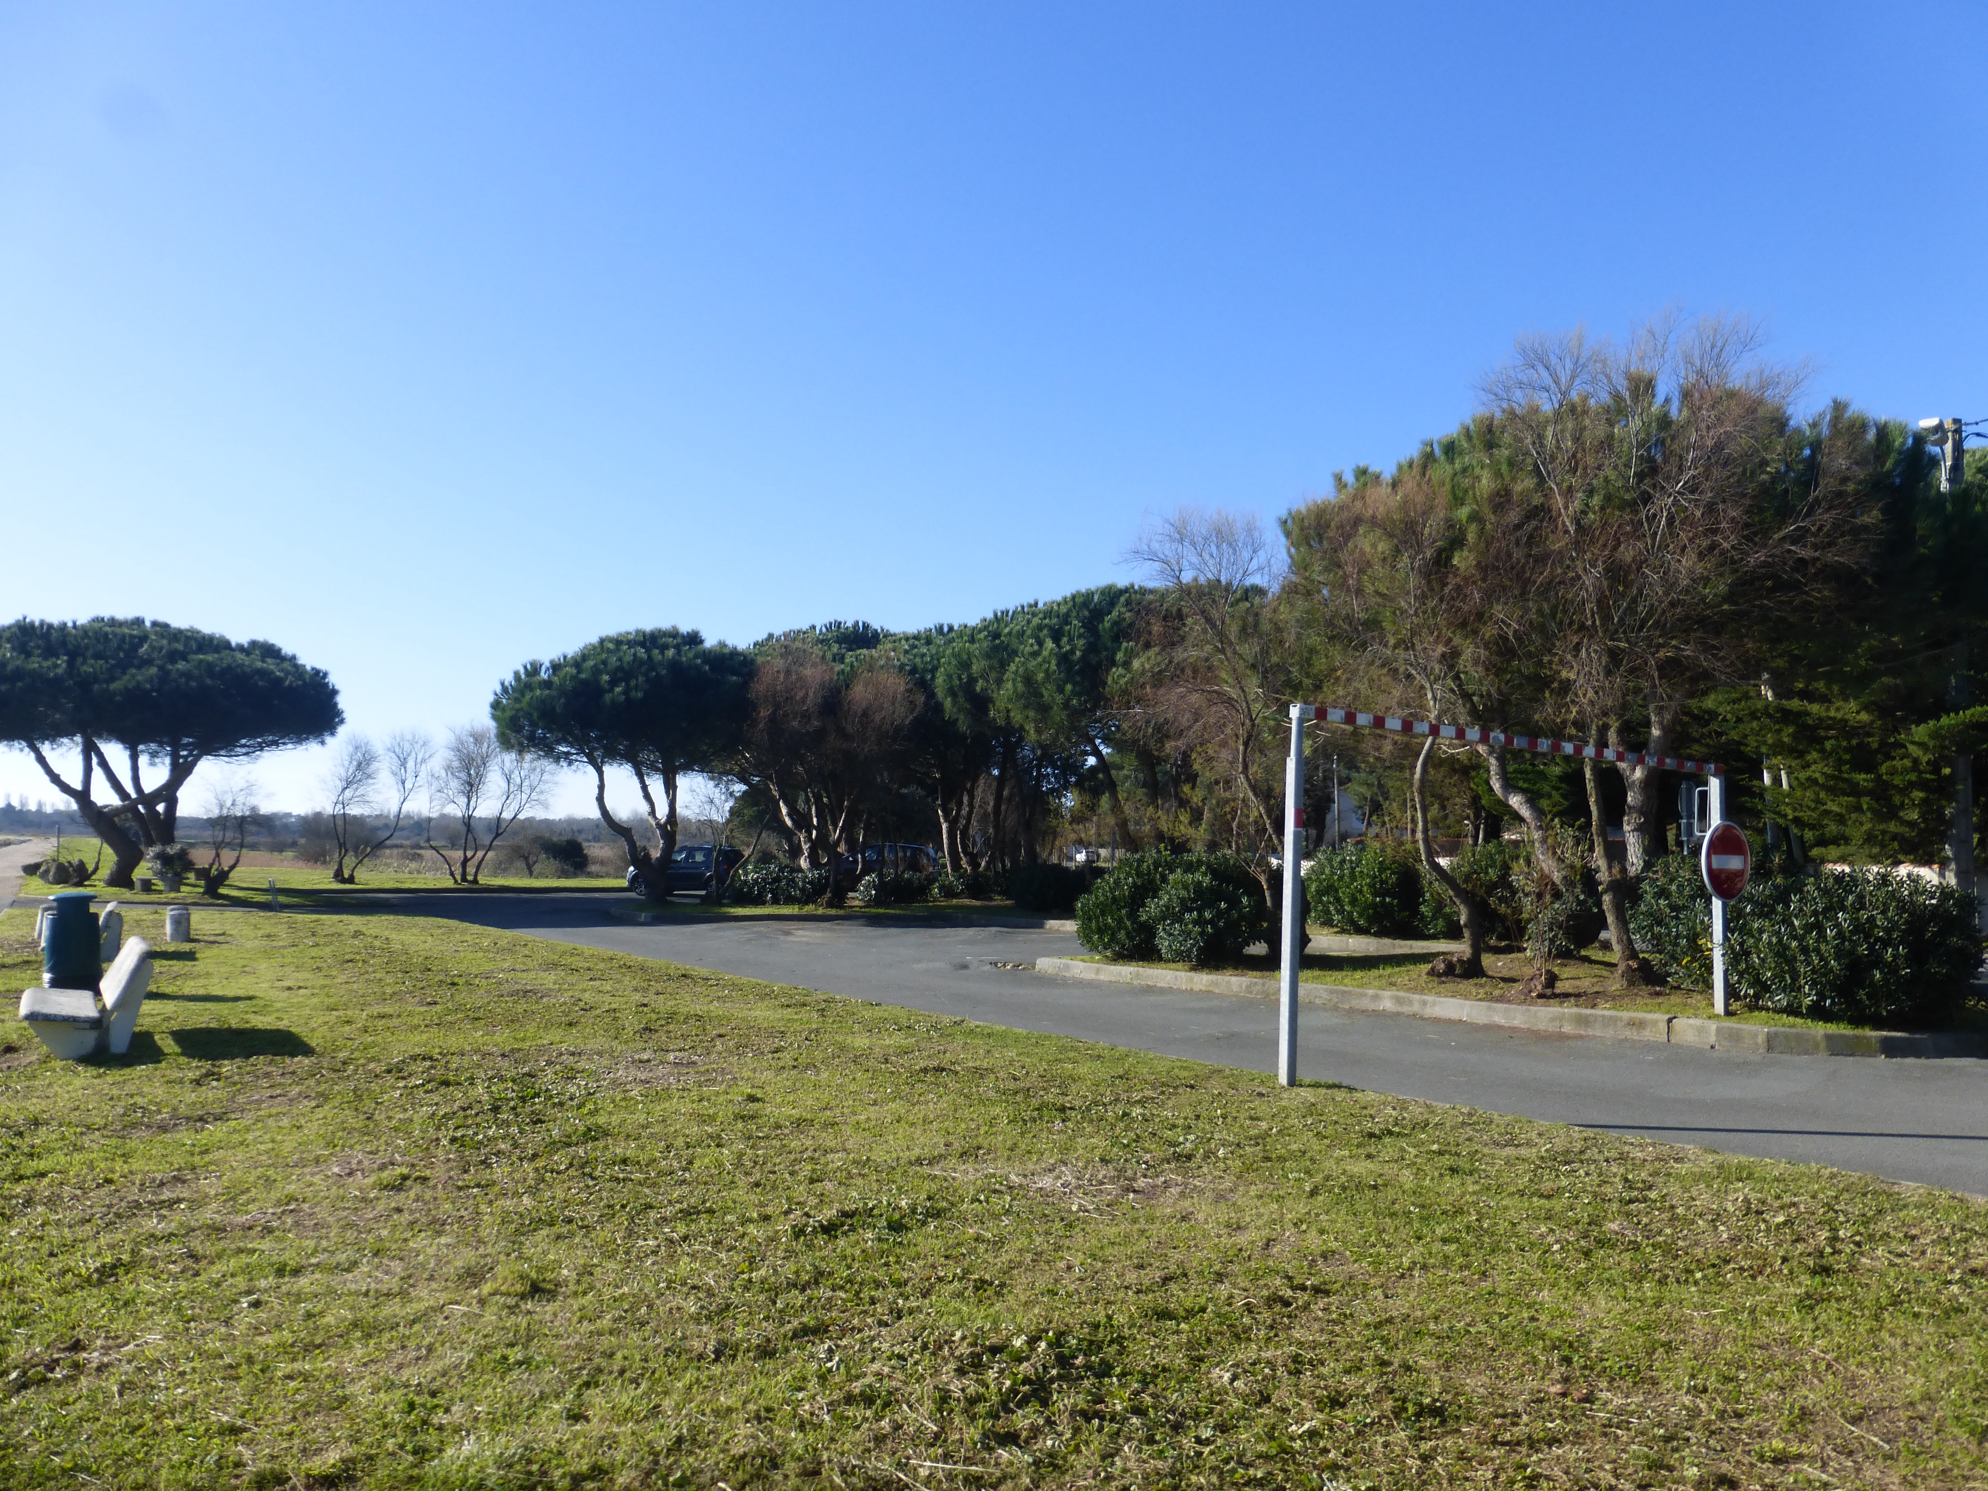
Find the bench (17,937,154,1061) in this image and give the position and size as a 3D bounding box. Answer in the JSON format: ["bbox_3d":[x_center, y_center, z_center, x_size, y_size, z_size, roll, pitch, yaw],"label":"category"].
[{"bbox_3d":[-6.537,1.758,10.325,0.750,0.750,1.750,3,-5,-33],"label":"bench"}]

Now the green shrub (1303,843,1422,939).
[{"bbox_3d":[5.106,1.986,19.744,1.500,1.310,1.400,-1,-4,23],"label":"green shrub"}]

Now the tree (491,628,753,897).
[{"bbox_3d":[-11.270,0.565,43.500,7.650,8.240,7.650,2,-4,-14],"label":"tree"}]

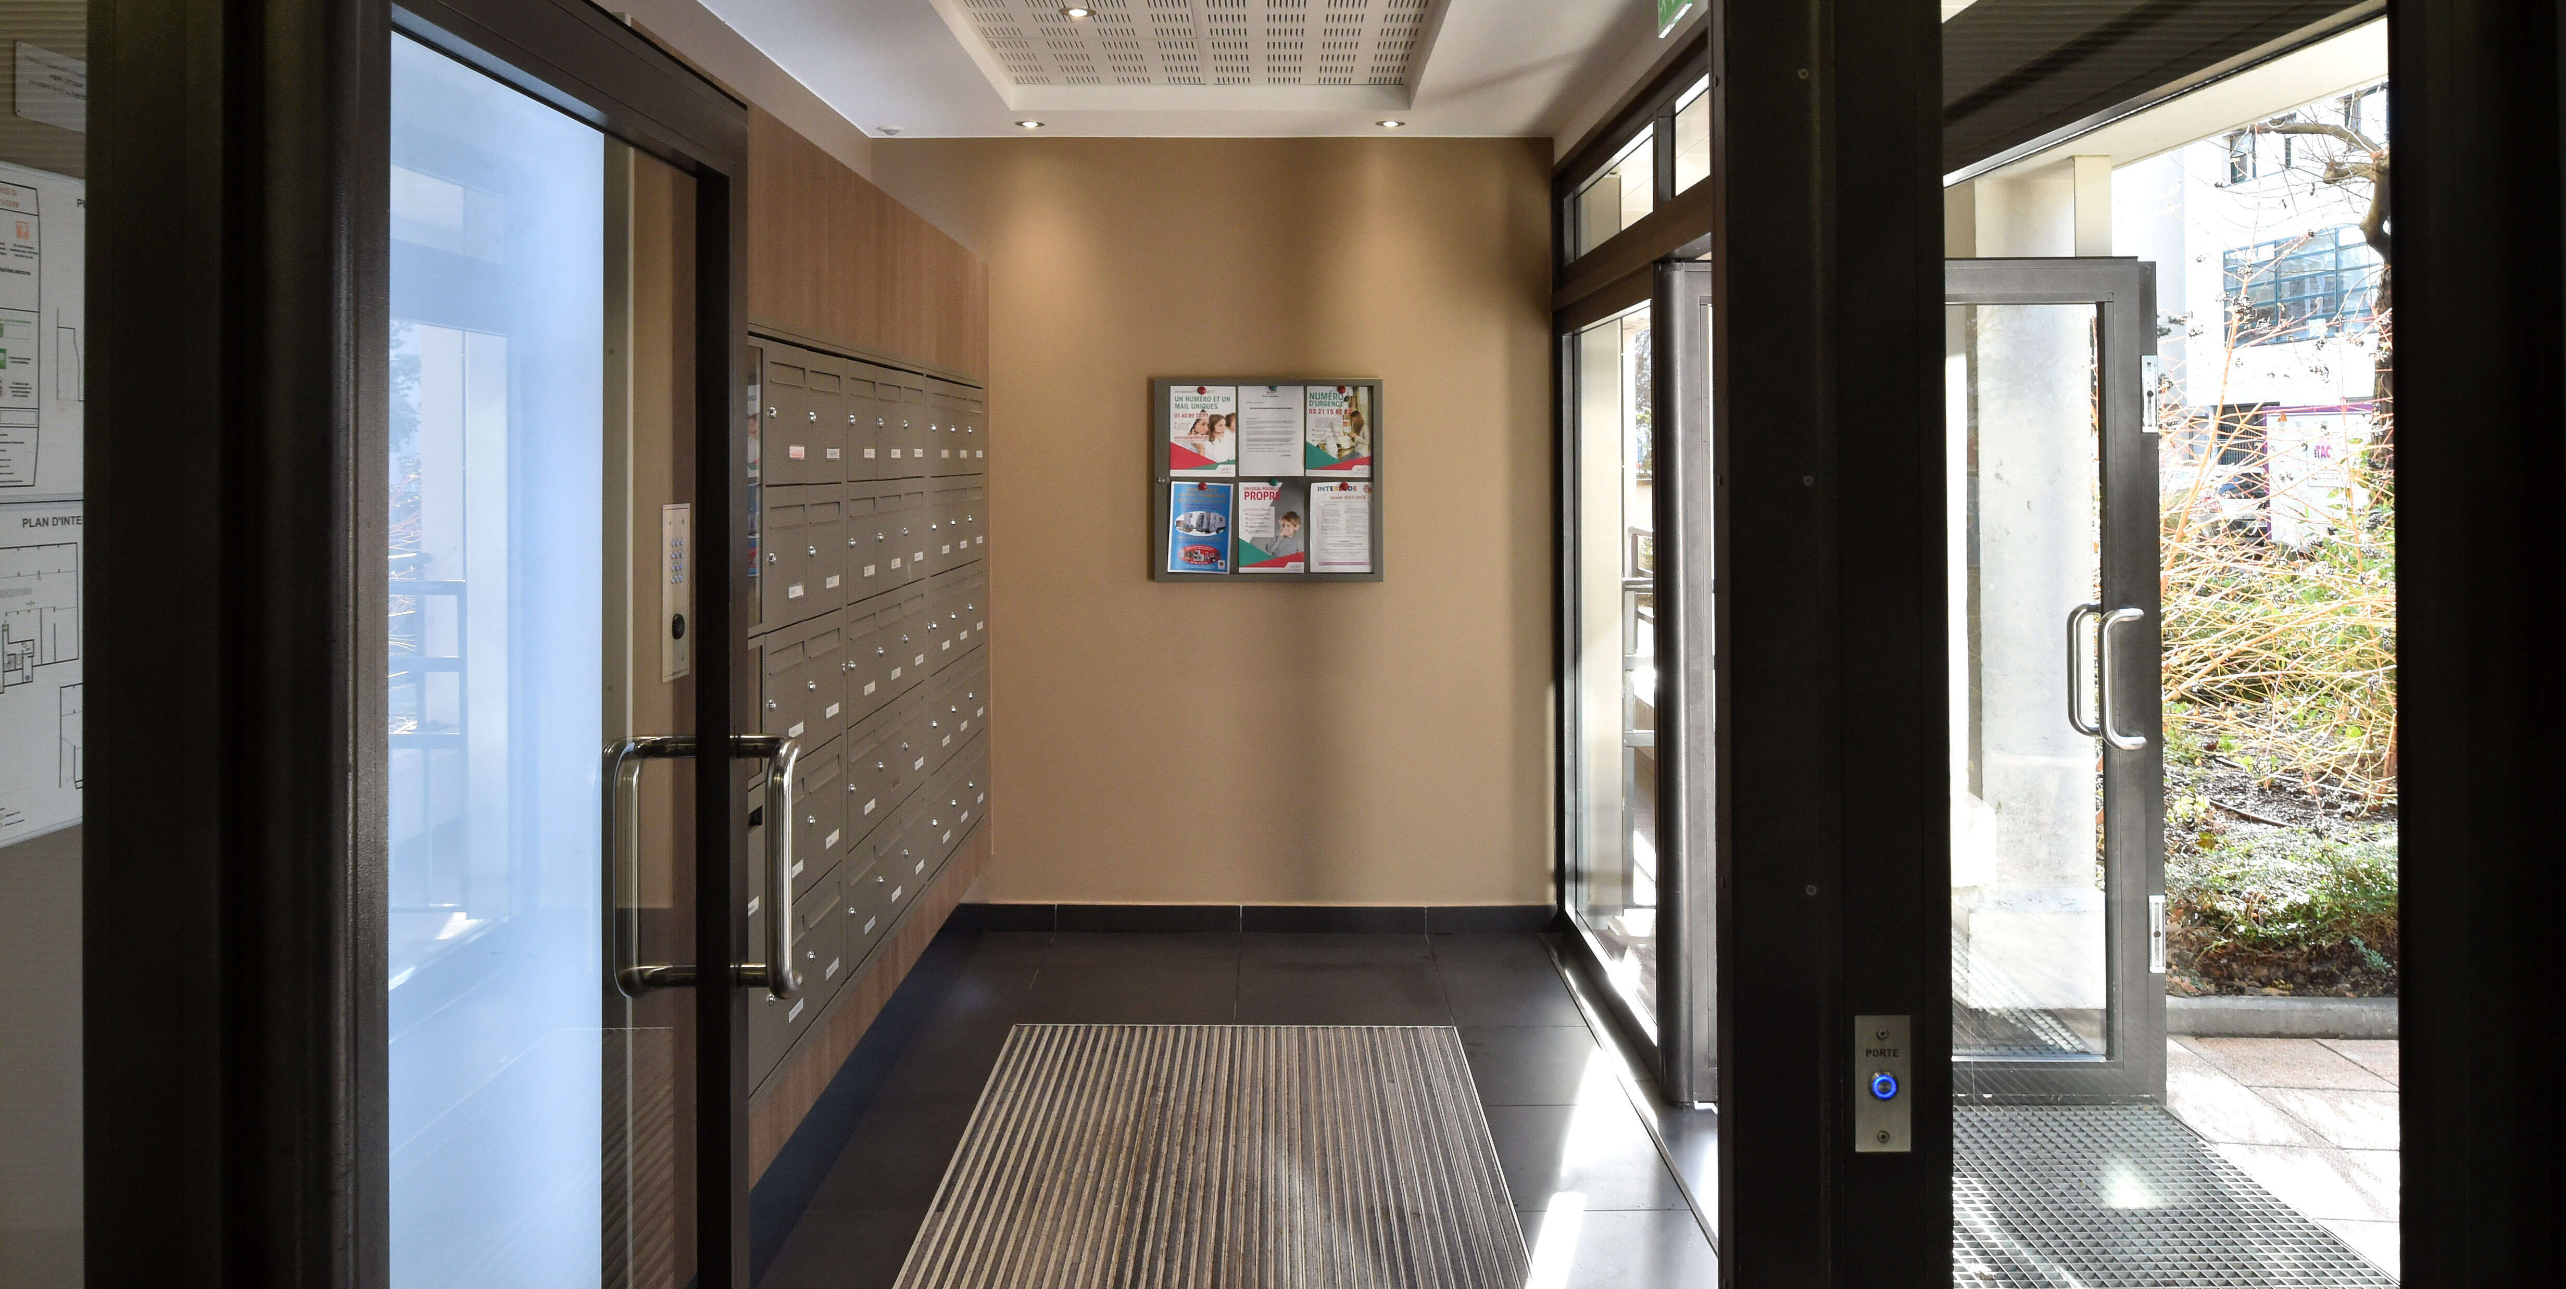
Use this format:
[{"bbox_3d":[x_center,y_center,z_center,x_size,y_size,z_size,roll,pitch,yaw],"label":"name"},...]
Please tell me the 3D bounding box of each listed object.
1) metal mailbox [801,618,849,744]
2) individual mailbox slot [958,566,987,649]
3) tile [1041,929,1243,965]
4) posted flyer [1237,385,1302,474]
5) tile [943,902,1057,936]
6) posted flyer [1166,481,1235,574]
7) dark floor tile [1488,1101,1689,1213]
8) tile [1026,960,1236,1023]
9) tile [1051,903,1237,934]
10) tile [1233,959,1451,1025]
[{"bbox_3d":[-1.127,0.078,3.645,0.310,0.277,0.280,0,5,0],"label":"metal mailbox"},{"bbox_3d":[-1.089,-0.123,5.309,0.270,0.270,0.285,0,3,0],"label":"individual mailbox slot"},{"bbox_3d":[-0.441,0.975,5.472,0.610,0.012,0.360,0,6,0],"label":"tile"},{"bbox_3d":[-0.035,-0.694,5.570,0.210,0.297,0.015,0,0,0],"label":"posted flyer"},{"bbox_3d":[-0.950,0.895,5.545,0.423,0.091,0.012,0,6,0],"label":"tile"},{"bbox_3d":[-0.266,-0.379,5.570,0.210,0.297,0.015,0,0,0],"label":"posted flyer"},{"bbox_3d":[0.658,1.140,3.806,0.360,0.012,0.572,0,6,0],"label":"dark floor tile"},{"bbox_3d":[-0.430,1.014,4.940,0.597,0.012,0.571,0,6,0],"label":"tile"},{"bbox_3d":[-0.437,0.894,5.565,0.600,0.092,0.012,0,0,0],"label":"tile"},{"bbox_3d":[0.169,1.014,4.961,0.600,0.012,0.600,0,6,0],"label":"tile"}]

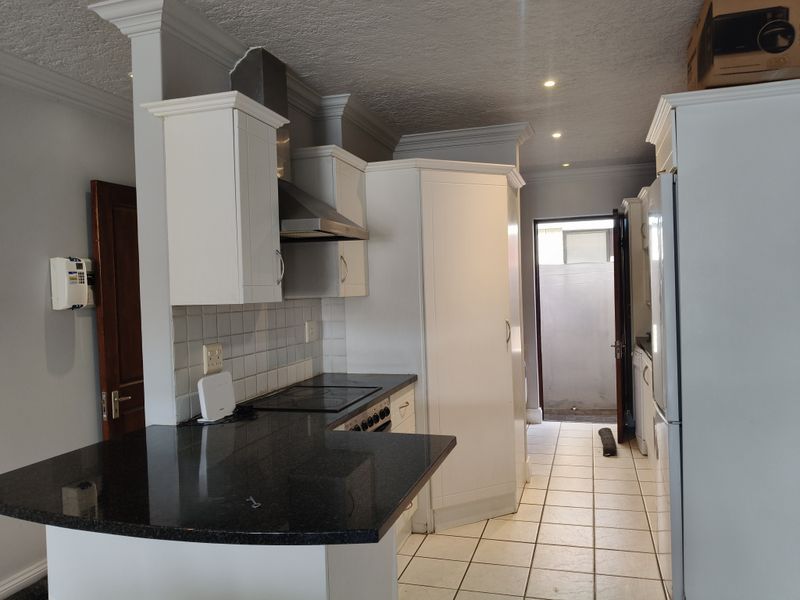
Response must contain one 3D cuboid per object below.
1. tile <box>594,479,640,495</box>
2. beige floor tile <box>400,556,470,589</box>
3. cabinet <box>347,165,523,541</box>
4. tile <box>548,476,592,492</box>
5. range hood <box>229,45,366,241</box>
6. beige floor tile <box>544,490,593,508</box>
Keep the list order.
[{"bbox_3d":[1.504,1.303,4.168,0.298,0.010,0.298,-2,0,18],"label":"tile"},{"bbox_3d":[0.175,1.348,2.975,0.297,0.010,0.297,-2,1,18],"label":"beige floor tile"},{"bbox_3d":[0.292,0.258,3.896,0.920,2.155,1.050,-2,1,18],"label":"cabinet"},{"bbox_3d":[1.198,1.293,4.205,0.297,0.010,0.297,-2,1,18],"label":"tile"},{"bbox_3d":[-0.491,-0.721,2.858,0.485,0.865,0.585,-2,1,18],"label":"range hood"},{"bbox_3d":[1.116,1.311,3.950,0.299,0.010,0.295,-2,1,18],"label":"beige floor tile"}]

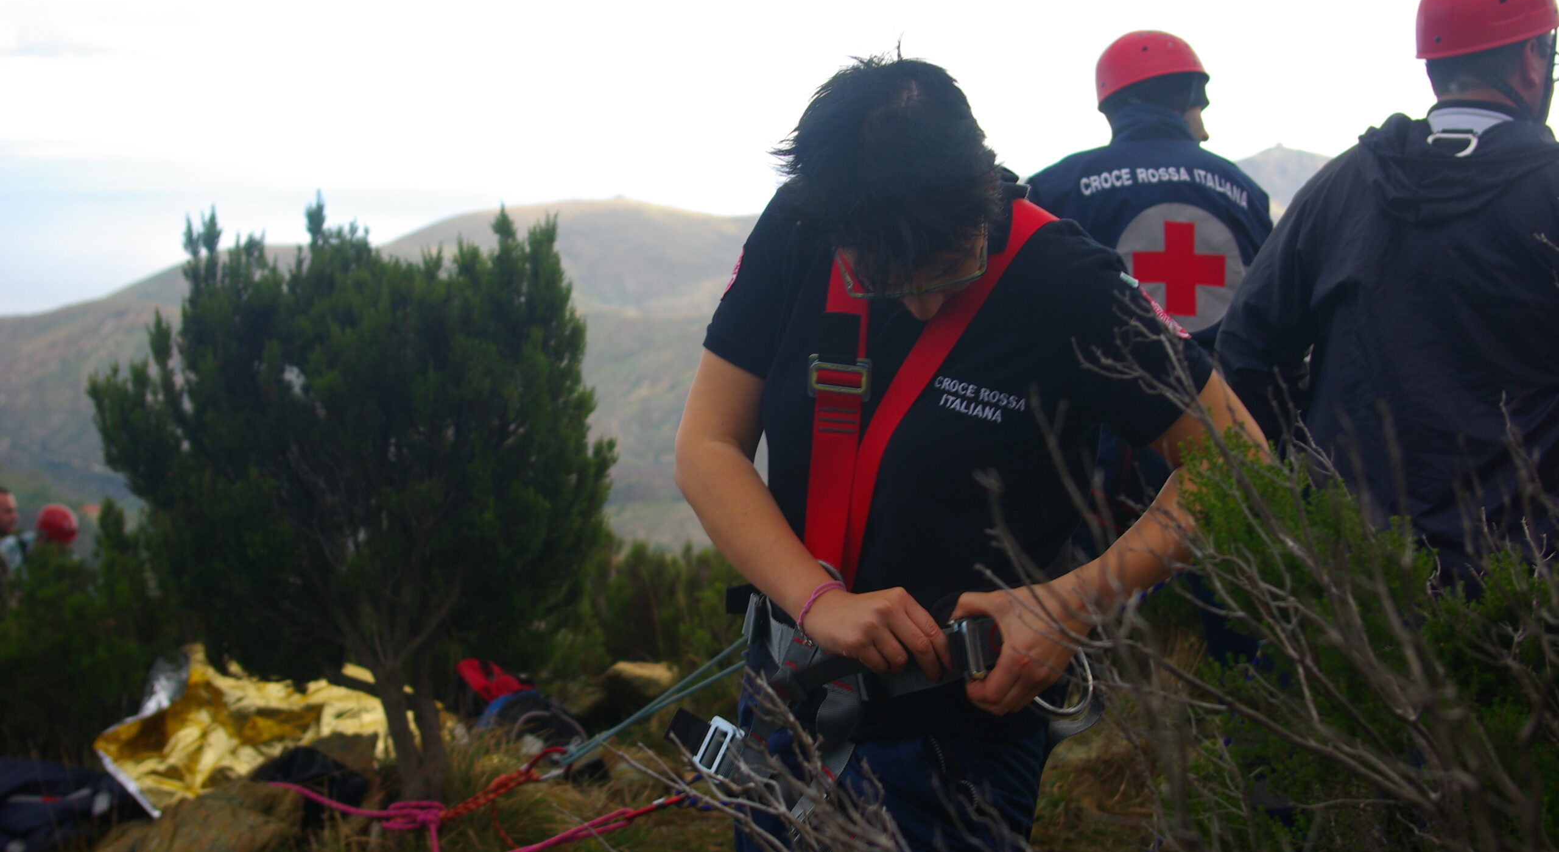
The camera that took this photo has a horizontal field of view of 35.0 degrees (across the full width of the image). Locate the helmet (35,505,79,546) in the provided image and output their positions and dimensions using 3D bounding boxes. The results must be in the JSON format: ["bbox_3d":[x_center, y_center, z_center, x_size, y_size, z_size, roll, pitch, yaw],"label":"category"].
[{"bbox_3d":[-4.180,0.567,14.300,0.275,0.175,0.220,13,11,23],"label":"helmet"}]

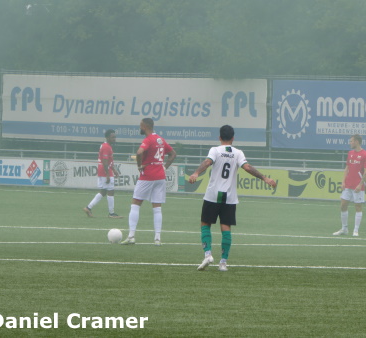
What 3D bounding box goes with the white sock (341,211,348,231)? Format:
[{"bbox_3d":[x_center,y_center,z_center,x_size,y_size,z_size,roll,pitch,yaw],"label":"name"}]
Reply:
[{"bbox_3d":[2.858,0.911,73.900,0.130,0.340,0.120,1,0,0],"label":"white sock"}]

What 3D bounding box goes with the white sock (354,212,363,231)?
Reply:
[{"bbox_3d":[3.050,0.920,72.700,0.110,0.345,0.120,8,-3,0],"label":"white sock"}]

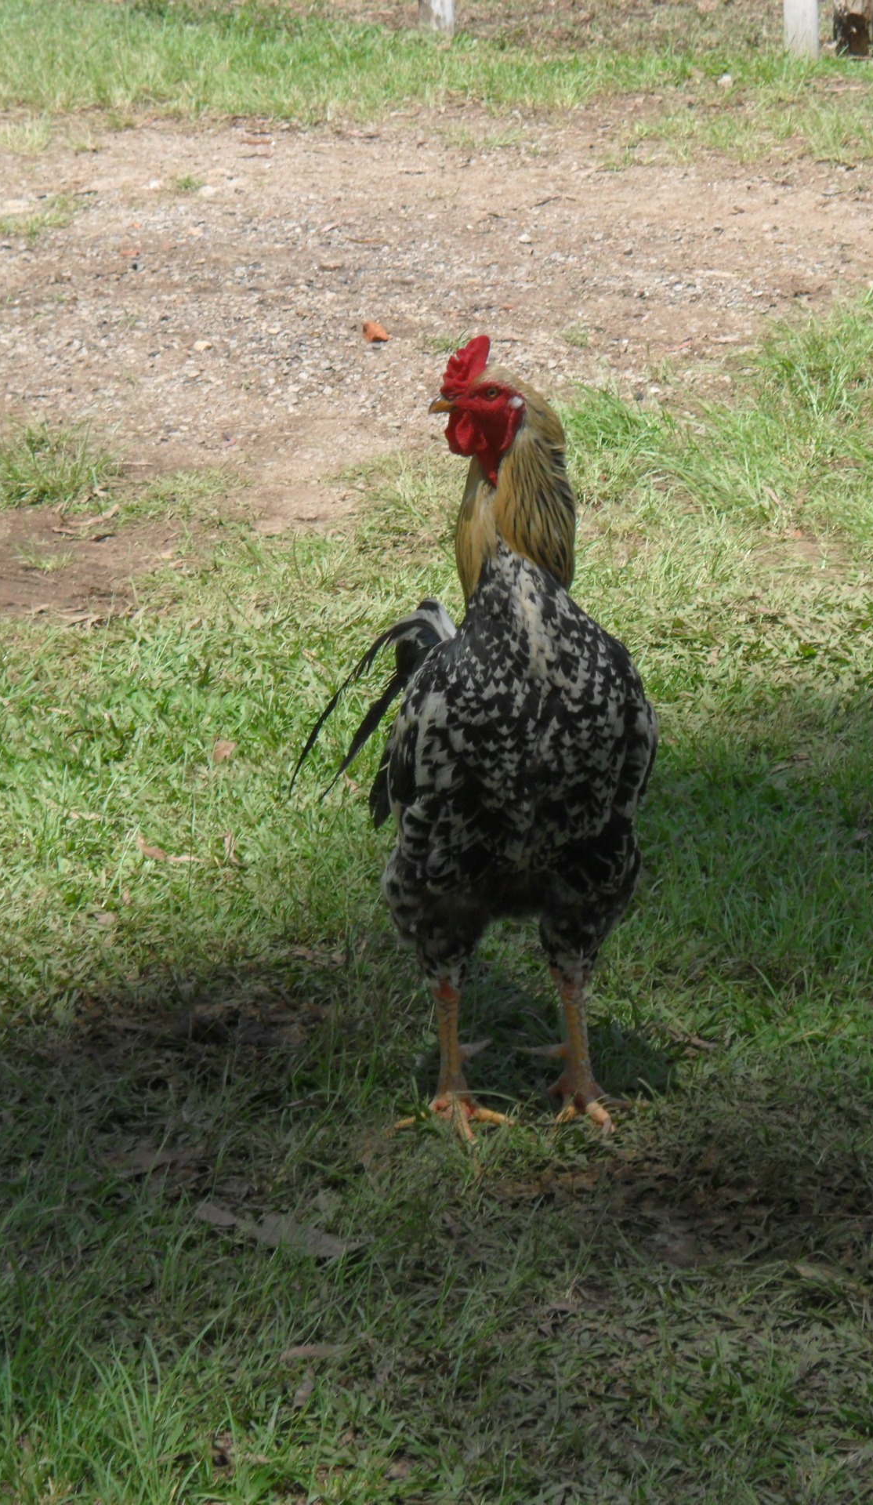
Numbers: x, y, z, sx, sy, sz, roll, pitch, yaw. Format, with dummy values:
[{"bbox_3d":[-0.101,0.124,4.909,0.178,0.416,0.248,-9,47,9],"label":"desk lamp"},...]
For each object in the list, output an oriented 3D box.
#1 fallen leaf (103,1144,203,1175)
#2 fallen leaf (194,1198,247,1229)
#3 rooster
[{"bbox_3d":[-0.218,0.311,3.329,0.079,0.014,0.035,-5,17,-16],"label":"fallen leaf"},{"bbox_3d":[-0.161,0.342,3.219,0.051,0.014,0.024,14,21,39],"label":"fallen leaf"},{"bbox_3d":[0.040,-0.040,3.465,0.235,0.620,0.390,-5,17,-17],"label":"rooster"}]

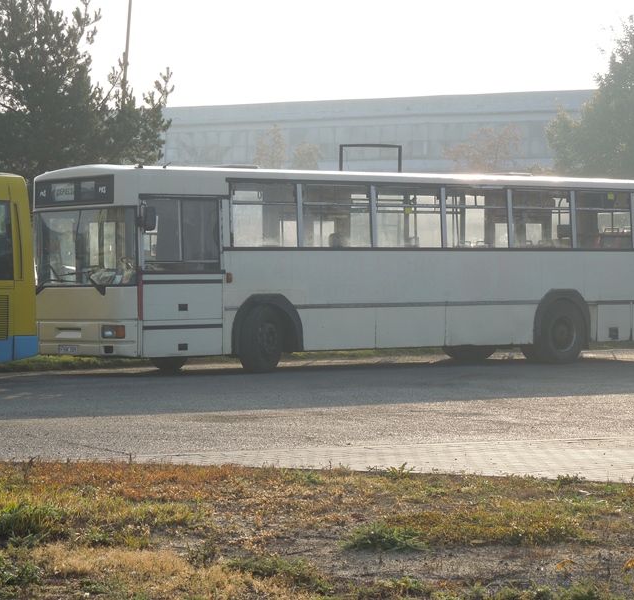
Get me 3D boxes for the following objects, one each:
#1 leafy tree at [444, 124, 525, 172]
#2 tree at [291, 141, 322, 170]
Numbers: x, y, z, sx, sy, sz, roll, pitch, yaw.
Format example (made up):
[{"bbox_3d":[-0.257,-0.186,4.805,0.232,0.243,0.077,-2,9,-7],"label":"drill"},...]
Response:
[{"bbox_3d":[6.120,-3.130,90.000,3.800,6.640,3.800,0,1,0],"label":"leafy tree"},{"bbox_3d":[-0.410,-3.040,95.000,2.100,6.300,2.100,0,1,0],"label":"tree"}]

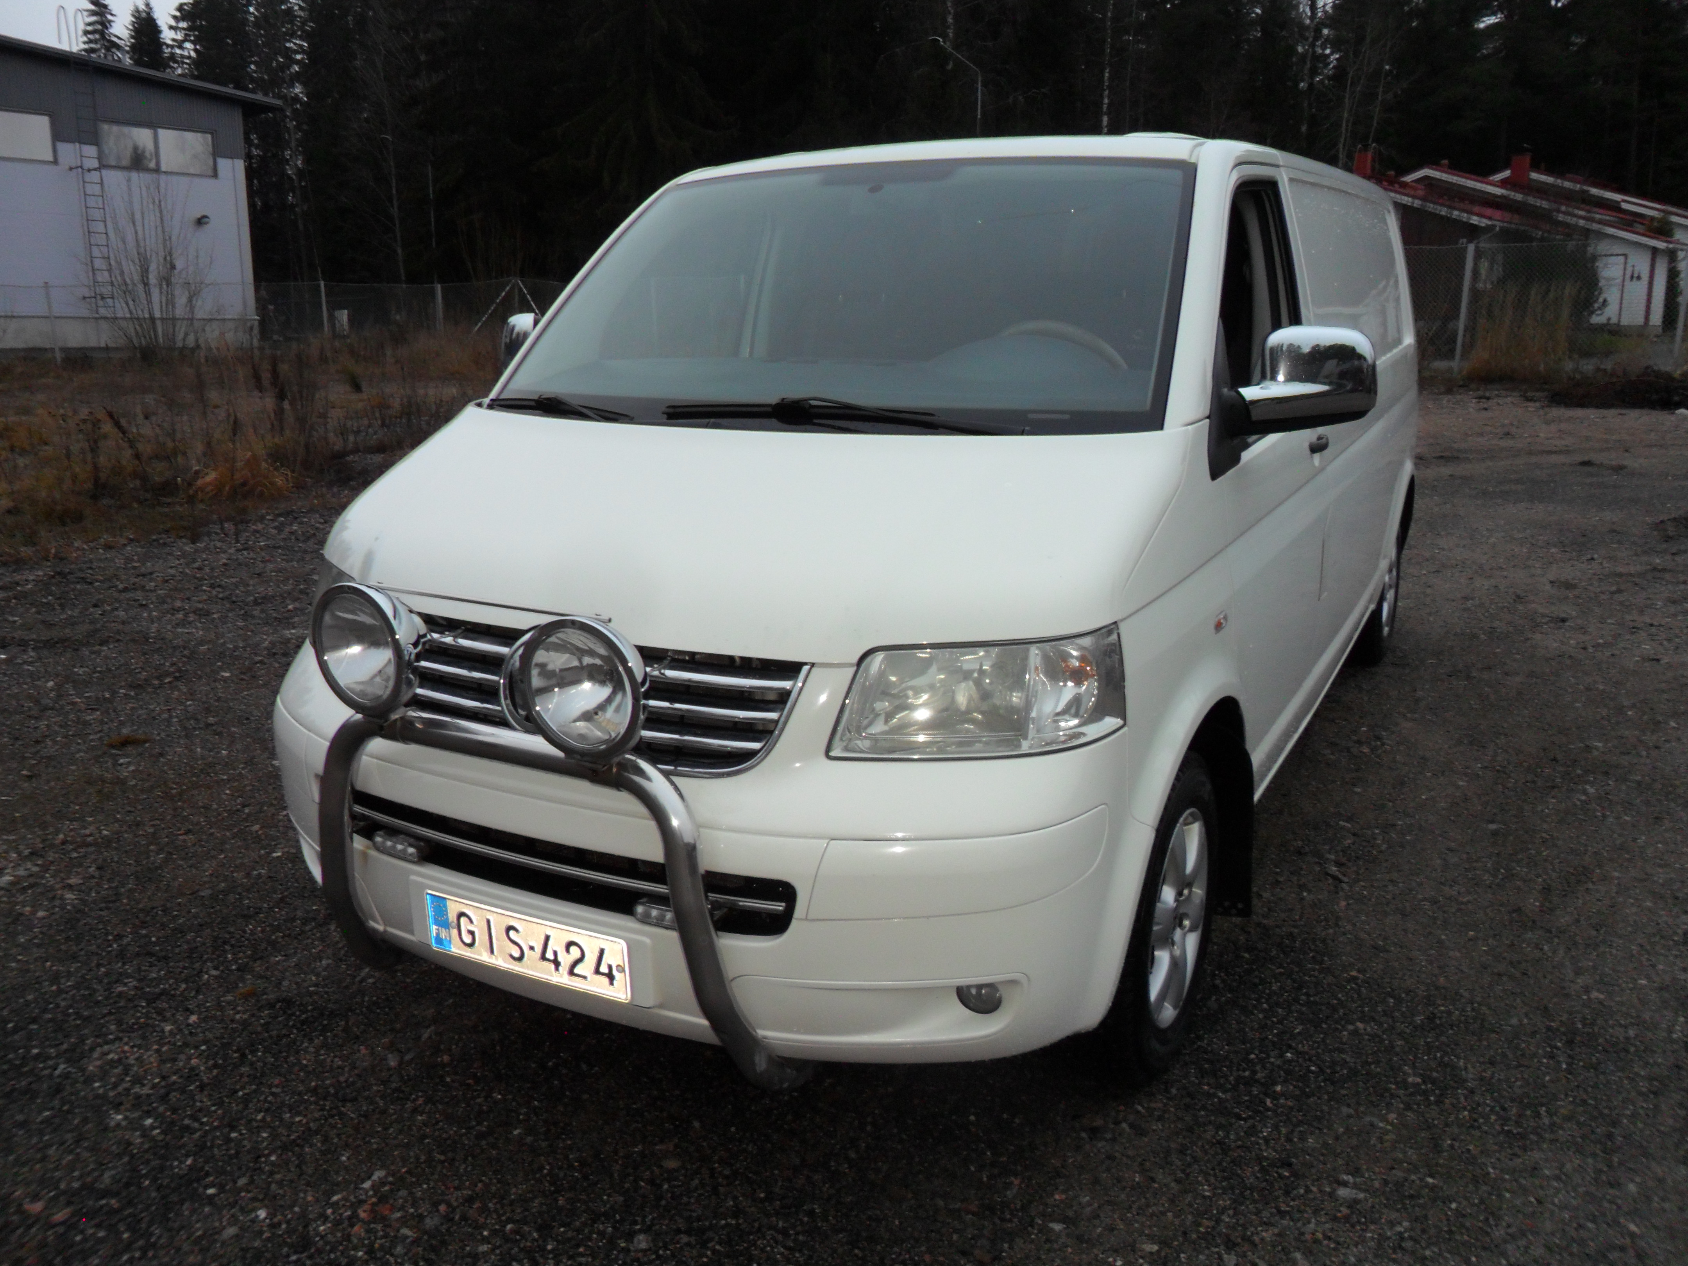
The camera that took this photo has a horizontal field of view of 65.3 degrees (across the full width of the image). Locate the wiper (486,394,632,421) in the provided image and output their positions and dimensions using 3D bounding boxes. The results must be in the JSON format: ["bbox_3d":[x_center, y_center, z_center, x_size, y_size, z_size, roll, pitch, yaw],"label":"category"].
[{"bbox_3d":[-0.639,-0.511,2.979,0.570,0.055,0.070,12,19,41],"label":"wiper"}]

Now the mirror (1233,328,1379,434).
[{"bbox_3d":[0.896,-0.487,2.543,0.245,0.200,0.150,7,16,28],"label":"mirror"}]

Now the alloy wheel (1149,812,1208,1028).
[{"bbox_3d":[0.599,0.560,2.678,0.180,0.445,0.445,7,16,28],"label":"alloy wheel"}]

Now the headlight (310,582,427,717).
[{"bbox_3d":[-0.773,0.015,2.214,0.222,0.222,0.125,7,16,28],"label":"headlight"}]

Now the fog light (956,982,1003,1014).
[{"bbox_3d":[0.228,0.580,2.155,0.090,0.085,0.060,5,15,20],"label":"fog light"}]

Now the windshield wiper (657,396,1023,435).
[{"bbox_3d":[-0.032,-0.424,2.609,0.780,0.060,0.075,6,16,26],"label":"windshield wiper"}]

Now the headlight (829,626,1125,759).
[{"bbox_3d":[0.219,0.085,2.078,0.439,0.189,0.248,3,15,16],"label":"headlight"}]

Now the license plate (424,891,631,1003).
[{"bbox_3d":[-0.547,0.534,2.256,0.442,0.118,0.012,6,17,28],"label":"license plate"}]

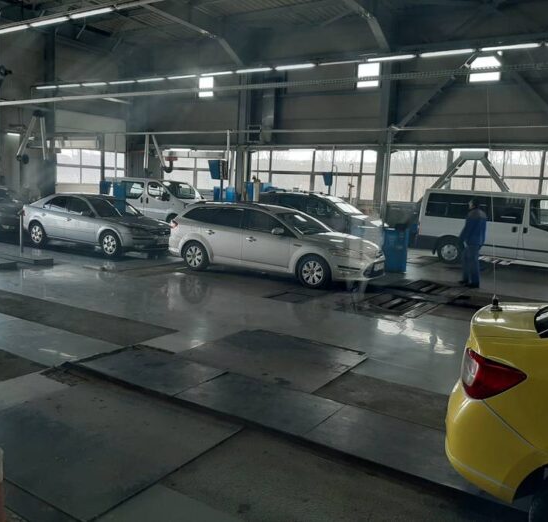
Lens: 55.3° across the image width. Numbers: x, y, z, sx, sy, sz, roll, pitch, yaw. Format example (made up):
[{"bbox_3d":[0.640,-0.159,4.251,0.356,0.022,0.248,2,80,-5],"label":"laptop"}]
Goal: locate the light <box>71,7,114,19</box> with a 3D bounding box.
[{"bbox_3d":[-3.523,-4.797,10.091,1.240,0.090,0.130,8,9,31],"label":"light"}]

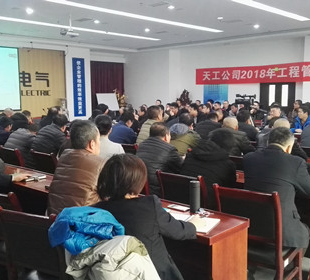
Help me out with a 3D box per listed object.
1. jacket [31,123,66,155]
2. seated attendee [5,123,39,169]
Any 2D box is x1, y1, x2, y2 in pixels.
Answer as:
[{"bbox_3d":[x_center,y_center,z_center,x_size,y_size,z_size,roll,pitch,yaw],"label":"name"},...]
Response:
[{"bbox_3d":[-1.247,0.150,4.529,0.550,0.640,0.500,5,8,42],"label":"jacket"},{"bbox_3d":[-1.544,0.374,4.867,0.540,1.200,0.820,5,8,38],"label":"seated attendee"}]

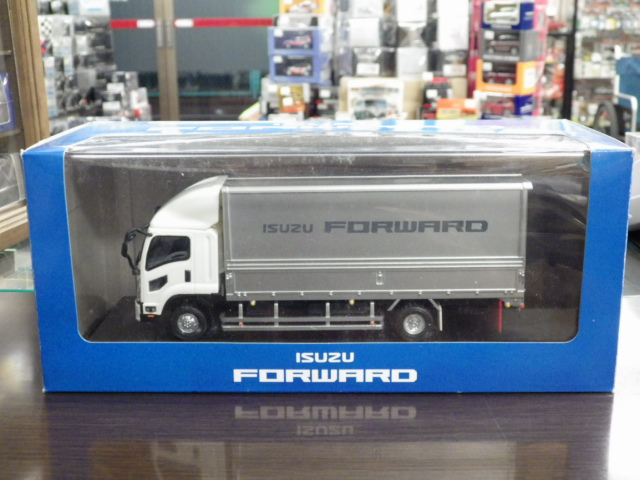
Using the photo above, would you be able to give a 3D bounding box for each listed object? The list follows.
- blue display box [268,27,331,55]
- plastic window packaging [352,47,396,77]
[{"bbox_3d":[-0.061,-0.591,2.727,0.162,0.080,0.080,5,15,22],"label":"blue display box"},{"bbox_3d":[0.167,-0.539,2.785,0.082,0.084,0.135,5,15,20],"label":"plastic window packaging"}]

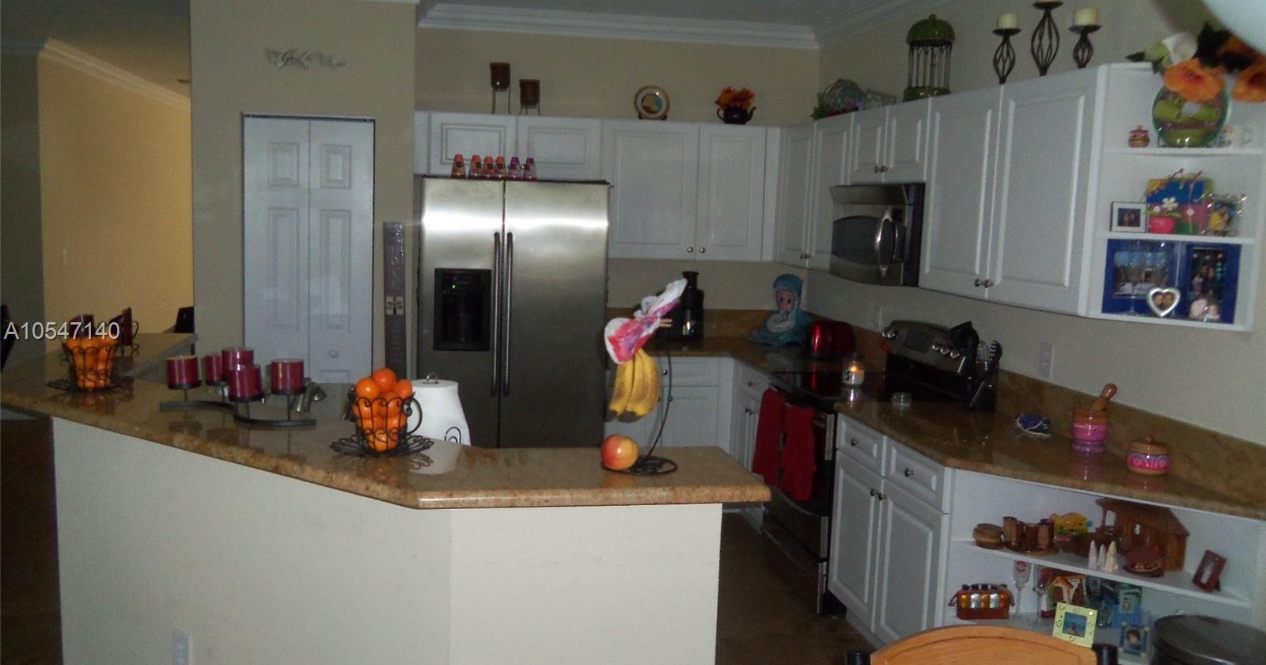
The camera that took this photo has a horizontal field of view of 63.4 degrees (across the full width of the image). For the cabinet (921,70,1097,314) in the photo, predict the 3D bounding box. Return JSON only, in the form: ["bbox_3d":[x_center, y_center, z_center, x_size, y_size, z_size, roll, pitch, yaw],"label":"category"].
[{"bbox_3d":[1.419,-0.485,3.598,0.325,0.750,1.056,0,7,-11],"label":"cabinet"}]

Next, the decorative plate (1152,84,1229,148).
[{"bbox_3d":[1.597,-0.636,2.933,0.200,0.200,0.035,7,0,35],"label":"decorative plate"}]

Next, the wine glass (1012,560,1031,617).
[{"bbox_3d":[1.265,0.828,3.346,0.063,0.205,0.063,0,7,-11],"label":"wine glass"}]

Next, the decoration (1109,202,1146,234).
[{"bbox_3d":[1.491,-0.344,3.079,0.115,0.090,0.030,1,7,-2],"label":"decoration"}]

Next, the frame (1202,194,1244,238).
[{"bbox_3d":[1.652,-0.319,2.873,0.105,0.108,0.030,7,-1,39],"label":"frame"}]

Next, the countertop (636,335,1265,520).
[{"bbox_3d":[0.761,0.282,4.400,1.305,0.045,3.660,0,7,-11],"label":"countertop"}]

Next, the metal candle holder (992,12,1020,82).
[{"bbox_3d":[1.368,-1.029,3.772,0.100,0.280,0.100,0,7,-11],"label":"metal candle holder"}]

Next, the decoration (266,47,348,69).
[{"bbox_3d":[-1.581,-1.323,4.952,0.382,0.103,0.015,0,7,-11],"label":"decoration"}]

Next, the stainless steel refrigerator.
[{"bbox_3d":[-0.660,0.105,5.455,0.915,1.795,0.840,0,7,-11],"label":"stainless steel refrigerator"}]

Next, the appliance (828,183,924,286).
[{"bbox_3d":[1.219,-0.442,4.569,0.405,0.420,0.760,0,7,-11],"label":"appliance"}]

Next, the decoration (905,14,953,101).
[{"bbox_3d":[1.286,-1.175,4.415,0.220,0.397,0.220,0,7,-11],"label":"decoration"}]

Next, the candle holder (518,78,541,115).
[{"bbox_3d":[-0.573,-1.302,5.713,0.125,0.219,0.125,0,7,-11],"label":"candle holder"}]

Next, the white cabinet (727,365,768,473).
[{"bbox_3d":[0.918,0.620,5.388,0.630,0.876,0.670,0,7,-11],"label":"white cabinet"}]

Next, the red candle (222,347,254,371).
[{"bbox_3d":[-1.105,0.091,2.862,0.092,0.090,0.092,0,7,-11],"label":"red candle"}]

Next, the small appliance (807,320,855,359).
[{"bbox_3d":[1.067,0.039,5.537,0.255,0.190,0.180,0,7,-11],"label":"small appliance"}]

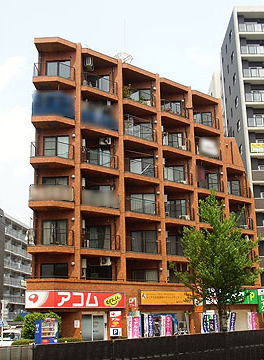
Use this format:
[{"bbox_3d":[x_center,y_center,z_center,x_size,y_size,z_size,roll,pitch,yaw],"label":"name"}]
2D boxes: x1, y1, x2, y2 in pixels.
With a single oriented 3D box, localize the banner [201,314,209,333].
[{"bbox_3d":[5.300,10.599,37.895,0.720,1.800,0.080,8,-17,-31],"label":"banner"}]

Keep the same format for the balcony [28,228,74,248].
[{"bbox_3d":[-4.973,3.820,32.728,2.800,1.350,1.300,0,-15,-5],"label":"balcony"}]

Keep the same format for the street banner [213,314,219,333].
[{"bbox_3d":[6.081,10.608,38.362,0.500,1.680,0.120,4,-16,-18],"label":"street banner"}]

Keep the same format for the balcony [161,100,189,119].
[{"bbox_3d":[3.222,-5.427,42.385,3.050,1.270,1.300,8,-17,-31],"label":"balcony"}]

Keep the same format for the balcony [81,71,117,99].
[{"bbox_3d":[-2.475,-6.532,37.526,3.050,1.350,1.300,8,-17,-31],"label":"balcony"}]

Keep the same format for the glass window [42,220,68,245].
[{"bbox_3d":[-4.876,3.306,33.301,1.720,1.670,0.120,0,-15,-3],"label":"glass window"}]

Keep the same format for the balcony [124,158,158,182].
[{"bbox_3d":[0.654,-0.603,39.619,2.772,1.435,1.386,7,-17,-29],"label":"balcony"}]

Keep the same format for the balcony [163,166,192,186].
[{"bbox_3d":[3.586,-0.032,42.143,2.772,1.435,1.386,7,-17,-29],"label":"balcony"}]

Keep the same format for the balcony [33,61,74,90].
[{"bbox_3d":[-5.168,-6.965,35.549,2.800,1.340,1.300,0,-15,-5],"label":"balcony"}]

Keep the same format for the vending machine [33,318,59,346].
[{"bbox_3d":[-4.828,8.847,29.794,1.154,1.830,0.650,12,-19,-40],"label":"vending machine"}]

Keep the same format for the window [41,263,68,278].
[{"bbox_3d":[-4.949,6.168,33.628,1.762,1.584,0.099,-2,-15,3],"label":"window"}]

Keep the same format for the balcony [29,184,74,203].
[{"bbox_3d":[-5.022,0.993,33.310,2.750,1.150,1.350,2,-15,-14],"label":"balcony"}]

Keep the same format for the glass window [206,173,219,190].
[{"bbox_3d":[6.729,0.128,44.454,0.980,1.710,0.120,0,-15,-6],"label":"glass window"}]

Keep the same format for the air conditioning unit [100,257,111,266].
[{"bbox_3d":[-1.780,5.623,36.136,0.772,0.564,0.297,-2,-15,3],"label":"air conditioning unit"}]

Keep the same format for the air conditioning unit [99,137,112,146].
[{"bbox_3d":[-1.931,-2.782,38.385,0.792,0.554,0.297,-2,-15,3],"label":"air conditioning unit"}]

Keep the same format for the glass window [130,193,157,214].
[{"bbox_3d":[0.840,1.850,38.957,1.800,1.720,0.080,-2,-15,3],"label":"glass window"}]

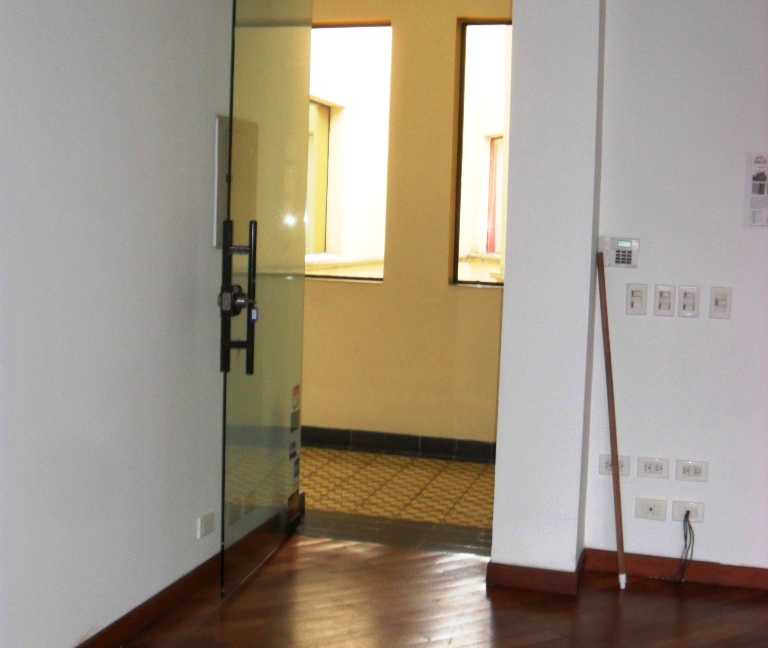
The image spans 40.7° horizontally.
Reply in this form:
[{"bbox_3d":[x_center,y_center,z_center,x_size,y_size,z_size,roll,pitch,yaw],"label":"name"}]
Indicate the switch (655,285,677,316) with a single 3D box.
[{"bbox_3d":[1.038,-0.084,3.818,0.074,0.115,0.011,3,4,14],"label":"switch"}]

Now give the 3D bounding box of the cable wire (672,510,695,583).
[{"bbox_3d":[1.110,0.825,3.838,0.070,0.255,0.045,3,4,14],"label":"cable wire"}]

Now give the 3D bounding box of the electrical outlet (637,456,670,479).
[{"bbox_3d":[1.007,0.538,3.863,0.114,0.075,0.011,3,4,14],"label":"electrical outlet"}]

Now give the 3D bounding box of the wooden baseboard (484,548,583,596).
[{"bbox_3d":[0.567,0.904,3.844,0.327,0.084,0.296,3,4,14],"label":"wooden baseboard"}]

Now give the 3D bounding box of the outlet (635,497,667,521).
[{"bbox_3d":[1.001,0.696,3.874,0.114,0.075,0.011,3,4,14],"label":"outlet"}]

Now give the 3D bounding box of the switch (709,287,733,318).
[{"bbox_3d":[1.226,-0.075,3.769,0.074,0.115,0.011,3,4,14],"label":"switch"}]

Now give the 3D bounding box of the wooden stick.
[{"bbox_3d":[0.835,0.346,3.802,0.023,1.237,0.023,-4,-5,15],"label":"wooden stick"}]

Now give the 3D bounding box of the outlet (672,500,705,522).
[{"bbox_3d":[1.130,0.698,3.840,0.114,0.075,0.011,3,4,14],"label":"outlet"}]

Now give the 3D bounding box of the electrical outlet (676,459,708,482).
[{"bbox_3d":[1.141,0.544,3.828,0.114,0.075,0.011,3,4,14],"label":"electrical outlet"}]

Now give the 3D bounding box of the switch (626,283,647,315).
[{"bbox_3d":[0.939,-0.090,3.843,0.074,0.115,0.011,3,4,14],"label":"switch"}]

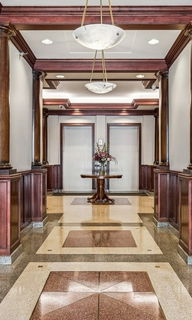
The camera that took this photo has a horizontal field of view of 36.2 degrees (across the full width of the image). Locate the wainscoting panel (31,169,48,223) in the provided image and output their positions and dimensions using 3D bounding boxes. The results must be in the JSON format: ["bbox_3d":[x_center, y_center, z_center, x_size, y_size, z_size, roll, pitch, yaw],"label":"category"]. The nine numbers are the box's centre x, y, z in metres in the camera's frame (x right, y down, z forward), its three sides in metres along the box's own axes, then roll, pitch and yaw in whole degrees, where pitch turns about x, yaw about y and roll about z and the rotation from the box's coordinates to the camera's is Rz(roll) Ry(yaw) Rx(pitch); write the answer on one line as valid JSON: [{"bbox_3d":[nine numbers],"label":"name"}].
[{"bbox_3d":[-1.030,0.636,5.360,0.190,0.930,0.430,0,0,1],"label":"wainscoting panel"}]

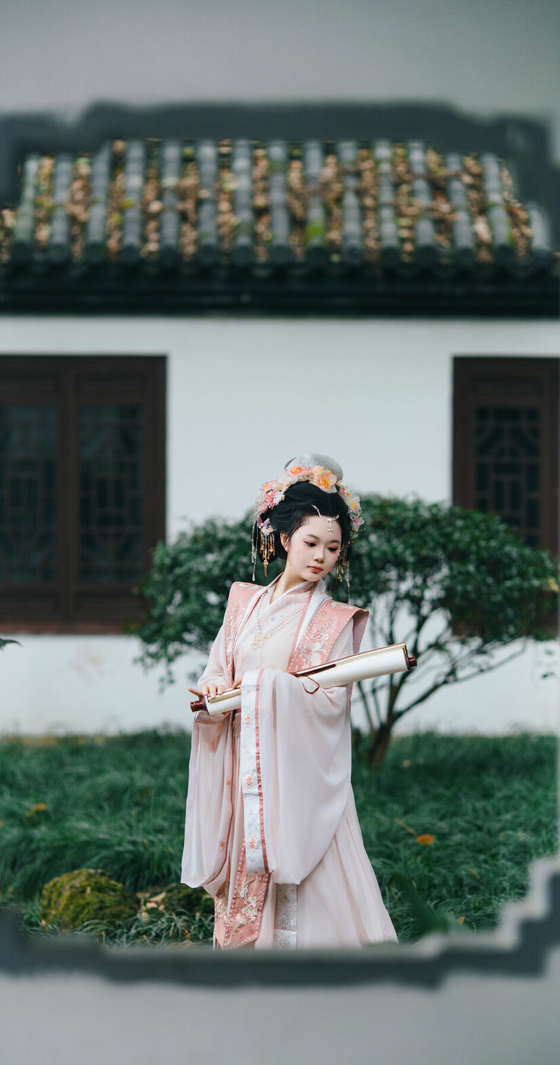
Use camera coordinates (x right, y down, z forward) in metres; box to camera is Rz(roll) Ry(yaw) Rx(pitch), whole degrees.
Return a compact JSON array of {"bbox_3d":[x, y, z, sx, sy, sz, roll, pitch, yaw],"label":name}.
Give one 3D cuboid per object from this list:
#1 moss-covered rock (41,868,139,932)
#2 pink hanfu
[{"bbox_3d":[-0.567,1.106,11.800,0.300,0.210,0.260,0,0,0],"label":"moss-covered rock"},{"bbox_3d":[0.033,0.796,10.400,0.600,1.360,0.500,0,0,33],"label":"pink hanfu"}]

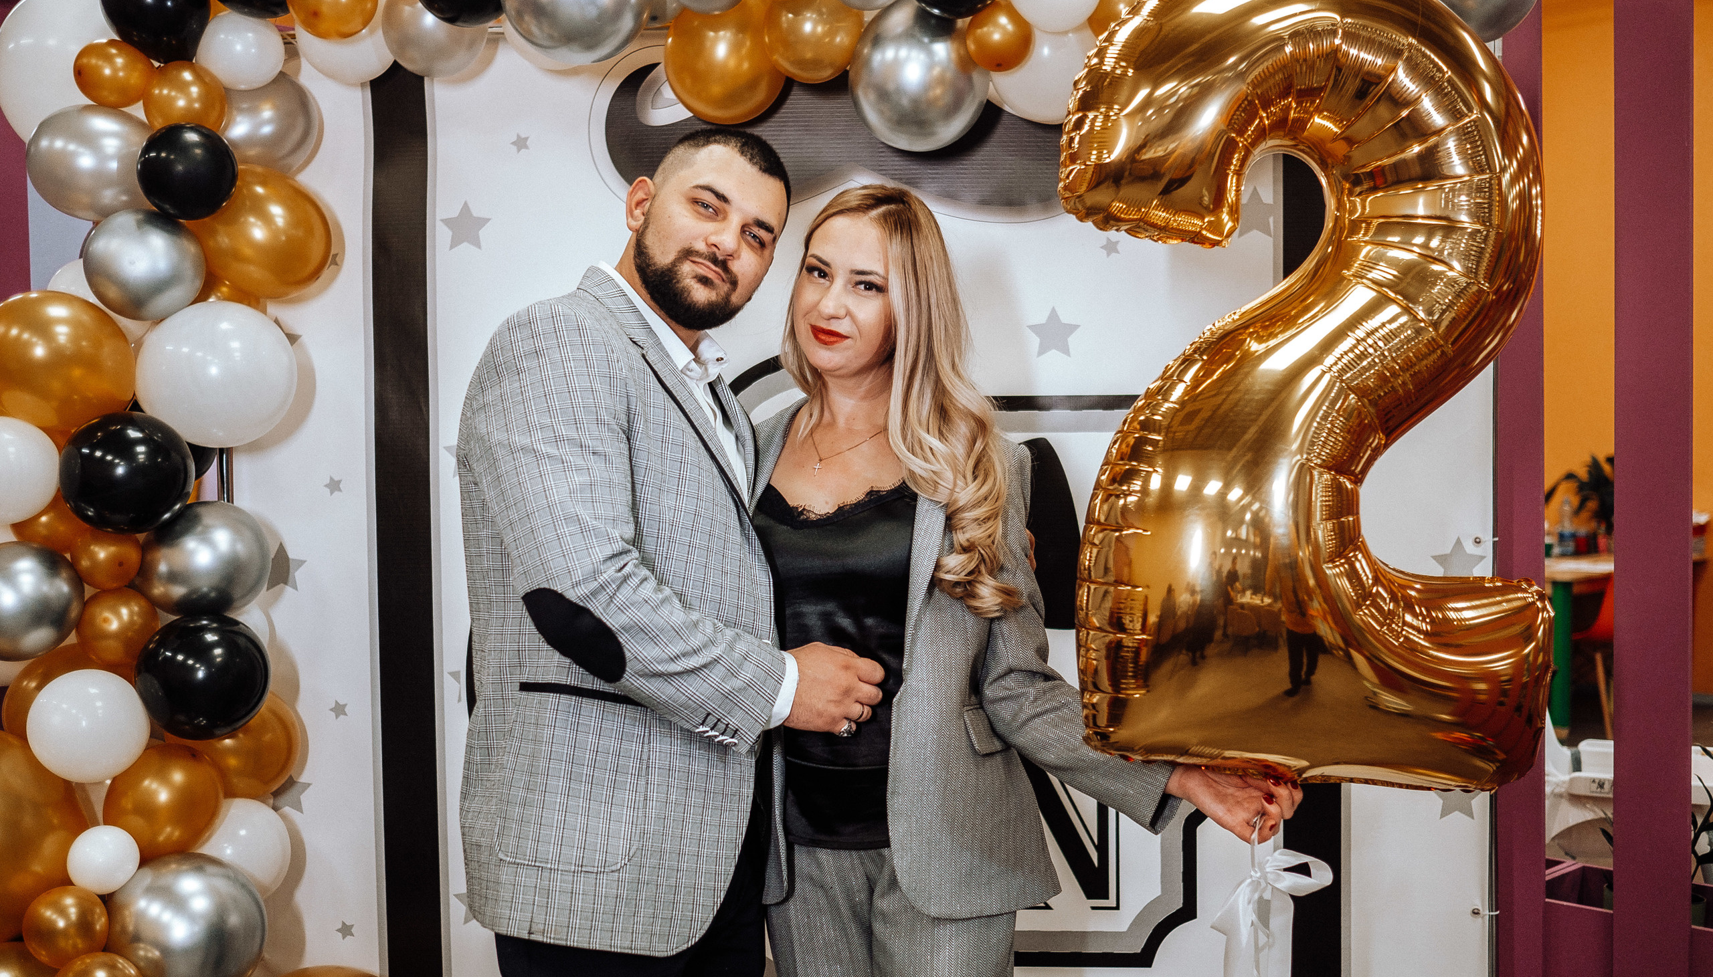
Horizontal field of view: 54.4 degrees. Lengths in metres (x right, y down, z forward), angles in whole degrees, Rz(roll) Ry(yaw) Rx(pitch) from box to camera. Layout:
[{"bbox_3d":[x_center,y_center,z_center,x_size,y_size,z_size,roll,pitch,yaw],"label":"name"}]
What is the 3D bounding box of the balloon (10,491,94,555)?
[{"bbox_3d":[-1.198,0.033,2.500,0.125,0.130,0.128,0,1,0],"label":"balloon"}]

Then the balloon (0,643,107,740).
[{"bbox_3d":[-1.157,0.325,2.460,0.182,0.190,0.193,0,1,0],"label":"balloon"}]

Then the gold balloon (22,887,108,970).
[{"bbox_3d":[-1.026,0.571,2.160,0.102,0.103,0.109,-2,2,-26],"label":"gold balloon"}]

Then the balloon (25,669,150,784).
[{"bbox_3d":[-1.090,0.336,2.360,0.160,0.163,0.166,0,1,0],"label":"balloon"}]

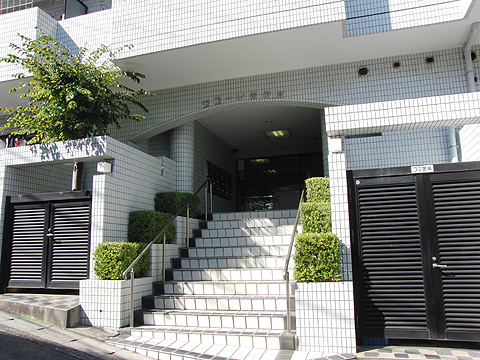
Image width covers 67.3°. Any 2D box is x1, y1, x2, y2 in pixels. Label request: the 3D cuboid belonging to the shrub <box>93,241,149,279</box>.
[{"bbox_3d":[-1.750,1.198,5.403,0.455,0.510,0.830,-3,-9,14],"label":"shrub"}]

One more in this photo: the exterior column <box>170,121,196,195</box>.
[{"bbox_3d":[-1.257,-0.269,7.922,0.490,2.150,0.490,-3,-9,14],"label":"exterior column"}]

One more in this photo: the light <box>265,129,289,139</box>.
[{"bbox_3d":[1.029,-1.231,9.687,0.610,0.080,0.630,-3,-9,14],"label":"light"}]

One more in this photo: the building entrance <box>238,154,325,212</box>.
[{"bbox_3d":[1.180,0.187,10.977,2.710,1.860,0.200,-3,-9,14],"label":"building entrance"}]

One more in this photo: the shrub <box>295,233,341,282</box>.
[{"bbox_3d":[1.012,0.975,4.669,0.545,0.580,0.830,-3,-9,14],"label":"shrub"}]

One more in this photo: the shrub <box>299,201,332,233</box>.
[{"bbox_3d":[1.215,0.647,5.677,0.485,0.545,0.830,-3,-9,14],"label":"shrub"}]

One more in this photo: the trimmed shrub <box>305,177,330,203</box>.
[{"bbox_3d":[1.453,0.278,6.677,0.450,0.565,0.800,-3,-9,14],"label":"trimmed shrub"}]

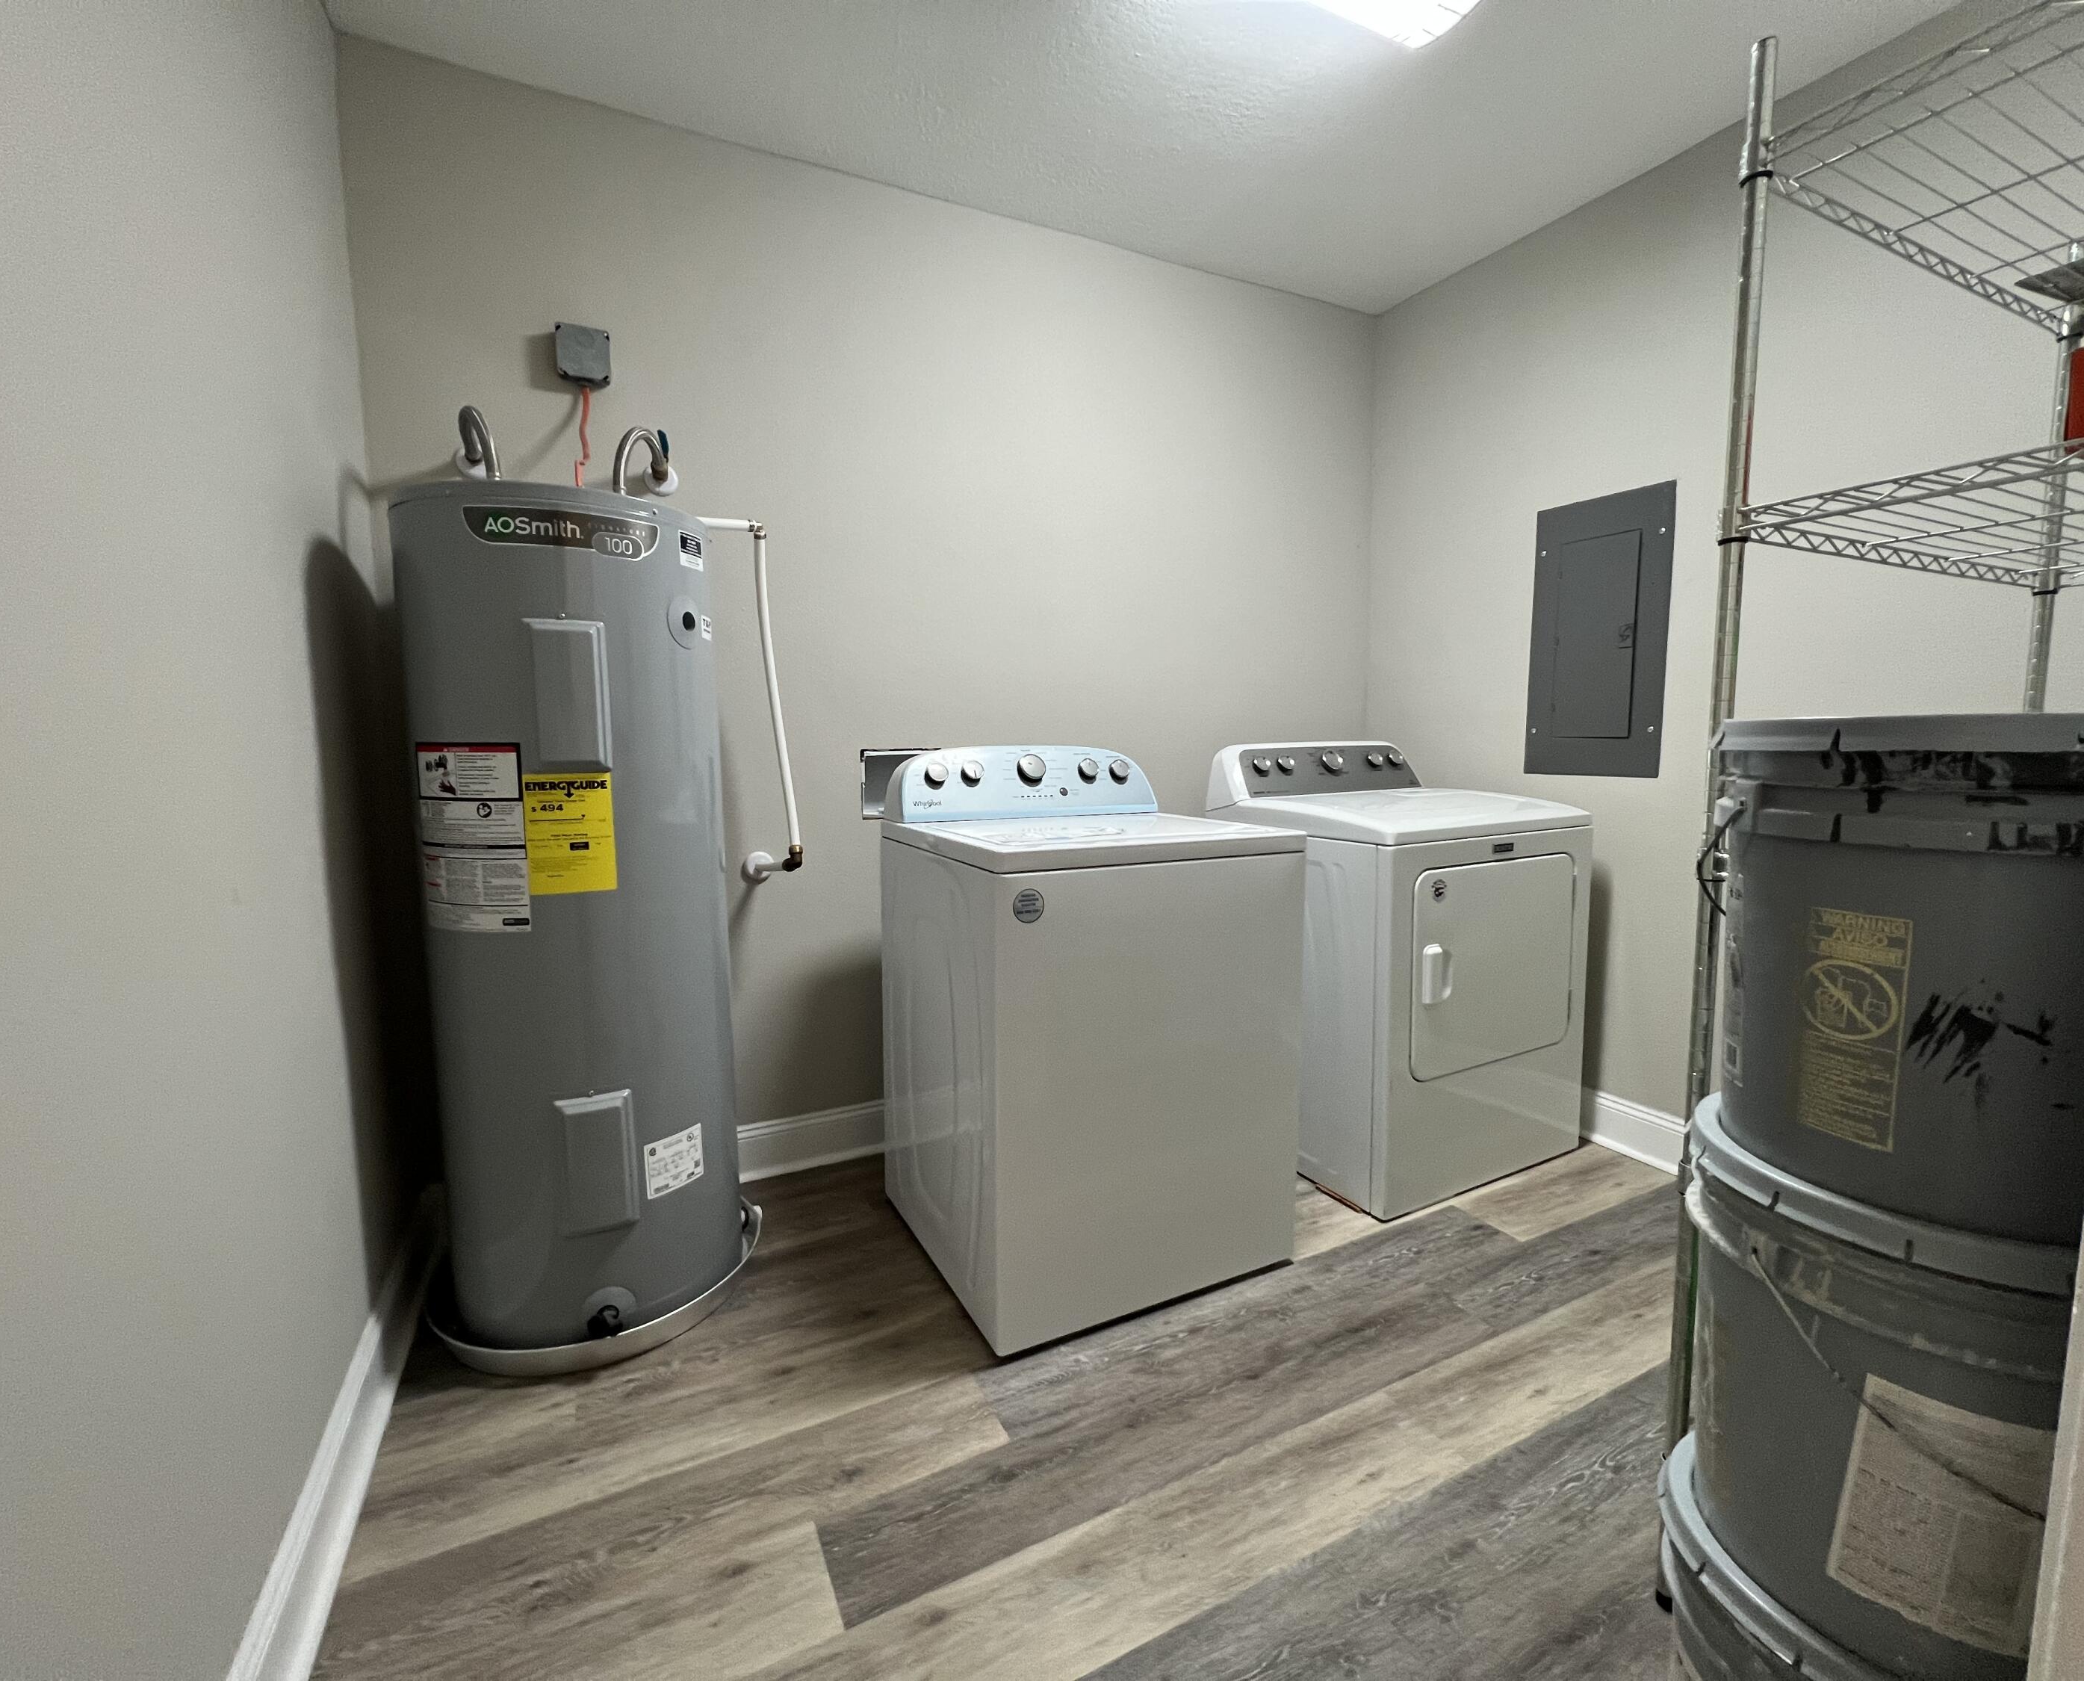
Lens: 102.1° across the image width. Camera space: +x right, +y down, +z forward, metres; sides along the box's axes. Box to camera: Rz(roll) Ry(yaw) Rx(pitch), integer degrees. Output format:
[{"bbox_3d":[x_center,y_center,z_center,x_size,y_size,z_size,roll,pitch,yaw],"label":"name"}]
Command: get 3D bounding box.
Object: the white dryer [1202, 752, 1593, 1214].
[{"bbox_3d":[0.939,0.290,2.310,0.735,1.100,0.680,-3,6,-26],"label":"white dryer"}]

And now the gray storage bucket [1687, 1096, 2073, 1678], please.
[{"bbox_3d":[0.734,0.448,0.718,0.312,0.365,0.312,-1,6,0],"label":"gray storage bucket"}]

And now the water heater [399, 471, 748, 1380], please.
[{"bbox_3d":[-0.909,0.163,1.683,0.560,1.520,0.560,-4,7,-28],"label":"water heater"}]

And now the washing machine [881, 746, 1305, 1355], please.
[{"bbox_3d":[0.079,0.344,1.887,0.690,1.095,0.680,-3,6,-26],"label":"washing machine"}]

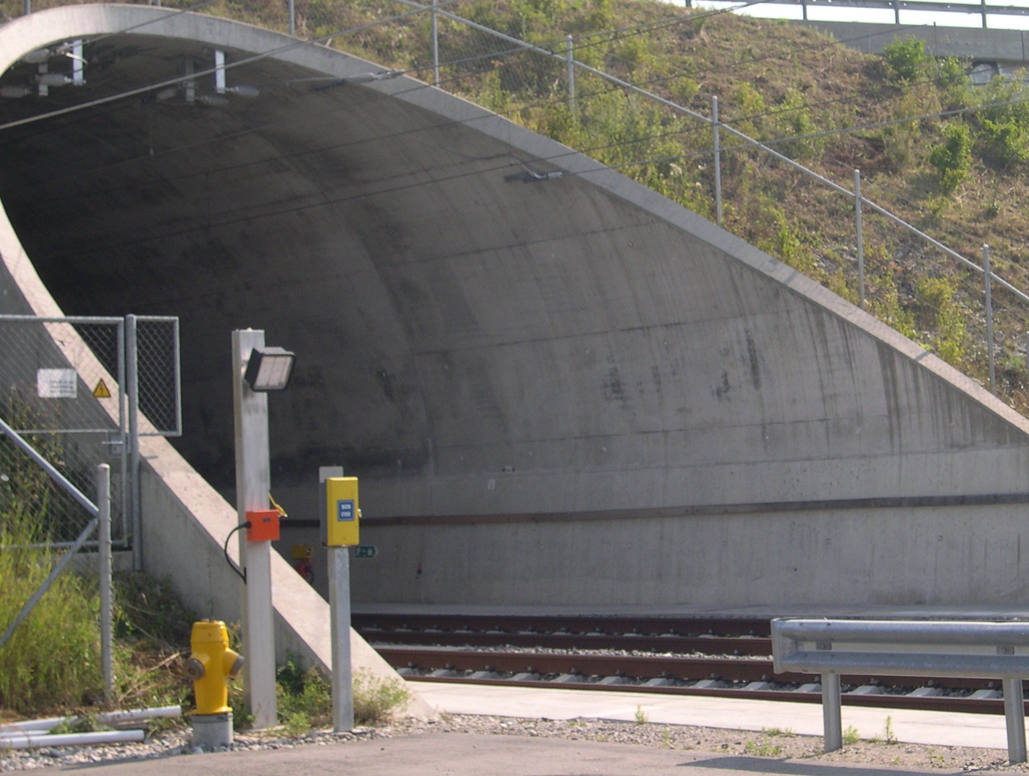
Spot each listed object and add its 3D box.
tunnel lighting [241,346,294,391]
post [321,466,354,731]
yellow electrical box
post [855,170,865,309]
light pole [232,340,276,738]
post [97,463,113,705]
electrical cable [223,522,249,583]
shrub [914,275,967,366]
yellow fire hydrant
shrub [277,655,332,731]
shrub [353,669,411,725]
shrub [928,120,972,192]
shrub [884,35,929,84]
[{"bbox_3d":[-1.728,-0.128,12.000,0.265,0.275,0.140,-2,29,-40],"label":"tunnel lighting"},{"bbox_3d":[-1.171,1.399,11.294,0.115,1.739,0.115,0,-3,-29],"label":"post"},{"bbox_3d":[-1.125,0.812,11.150,0.188,0.450,0.108,0,-3,-29],"label":"yellow electrical box"},{"bbox_3d":[5.089,-2.173,25.054,0.062,2.101,0.062,-4,-4,37],"label":"post"},{"bbox_3d":[-1.786,0.965,11.669,0.172,2.712,0.172,-1,-3,-25],"label":"light pole"},{"bbox_3d":[-2.976,1.426,12.345,0.080,1.764,0.080,-1,-3,-15],"label":"post"},{"bbox_3d":[-1.871,1.106,11.420,0.155,0.400,0.090,-1,-3,-26],"label":"electrical cable"},{"bbox_3d":[6.425,-1.018,25.600,0.760,1.280,0.750,-3,-3,11],"label":"shrub"},{"bbox_3d":[-2.028,1.993,11.450,0.390,0.830,0.310,-1,-3,-25],"label":"yellow fire hydrant"},{"bbox_3d":[-1.517,2.199,12.250,0.380,0.530,0.380,-2,-3,-6],"label":"shrub"},{"bbox_3d":[-0.954,2.230,12.250,0.400,0.370,0.360,-2,-3,-6],"label":"shrub"},{"bbox_3d":[8.334,-4.409,32.500,0.800,1.300,0.750,-3,-3,10],"label":"shrub"},{"bbox_3d":[9.696,-8.135,42.000,1.100,1.100,1.000,-3,-3,11],"label":"shrub"}]

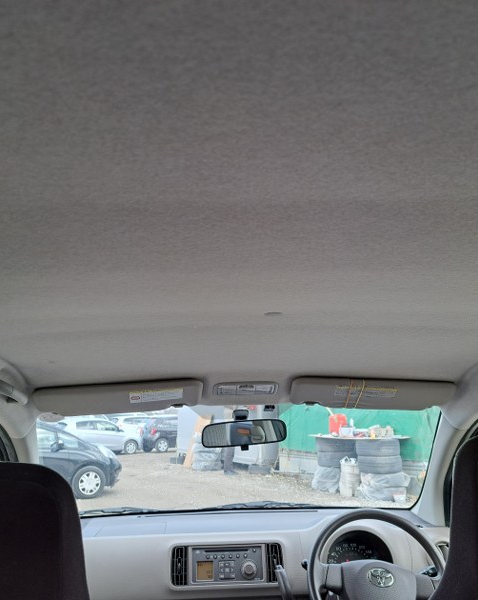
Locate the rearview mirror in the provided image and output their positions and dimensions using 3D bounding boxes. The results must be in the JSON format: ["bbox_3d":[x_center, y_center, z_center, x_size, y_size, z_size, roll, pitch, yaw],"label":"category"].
[{"bbox_3d":[0.012,0.354,1.464,0.222,0.065,0.040,-2,-10,-10],"label":"rearview mirror"}]

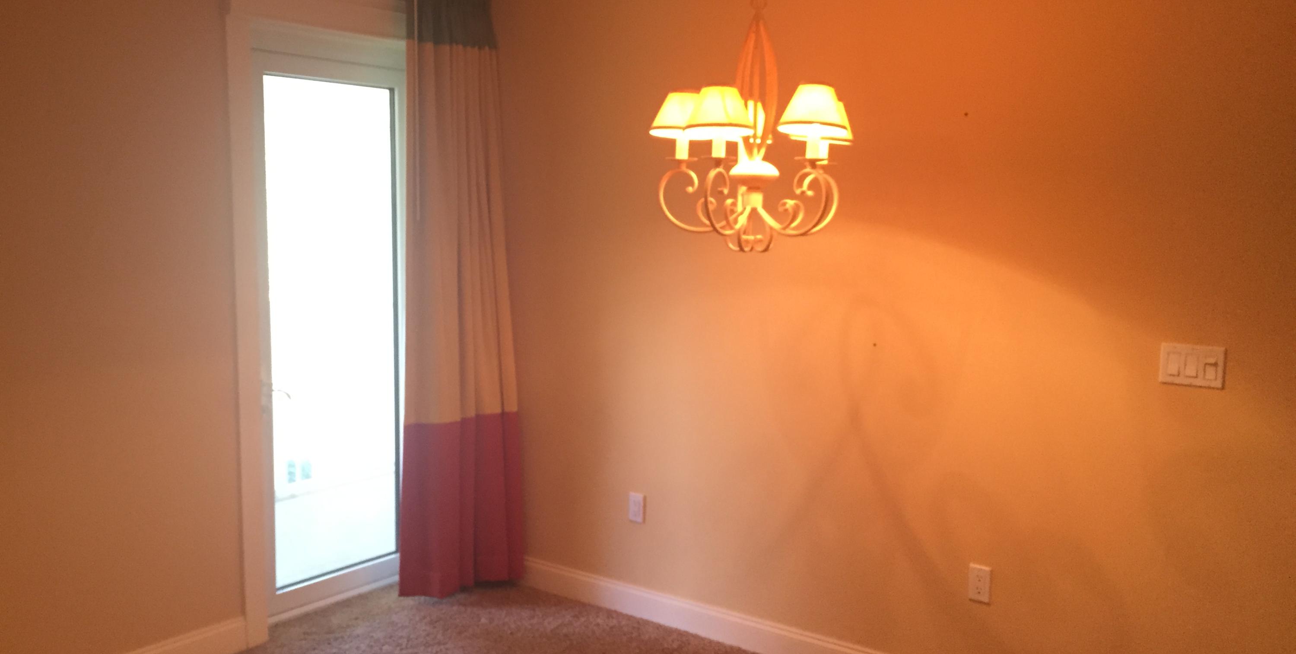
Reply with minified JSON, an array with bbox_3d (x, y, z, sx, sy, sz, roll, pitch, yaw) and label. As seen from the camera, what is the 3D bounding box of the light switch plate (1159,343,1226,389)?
[{"bbox_3d":[1.507,0.108,3.002,0.163,0.114,0.013,5,8,36],"label":"light switch plate"}]

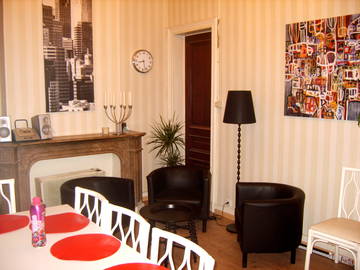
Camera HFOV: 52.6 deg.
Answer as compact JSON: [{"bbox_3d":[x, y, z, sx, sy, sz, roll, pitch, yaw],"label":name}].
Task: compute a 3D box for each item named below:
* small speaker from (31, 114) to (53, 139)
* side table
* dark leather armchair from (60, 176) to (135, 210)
[{"bbox_3d":[-1.683,-0.098,4.438,0.190,0.290,0.160,5,8,32],"label":"small speaker"},{"bbox_3d":[-0.121,0.978,3.563,0.540,0.475,0.540,0,7,0],"label":"side table"},{"bbox_3d":[-0.952,0.849,3.965,0.624,0.635,0.714,4,8,25],"label":"dark leather armchair"}]

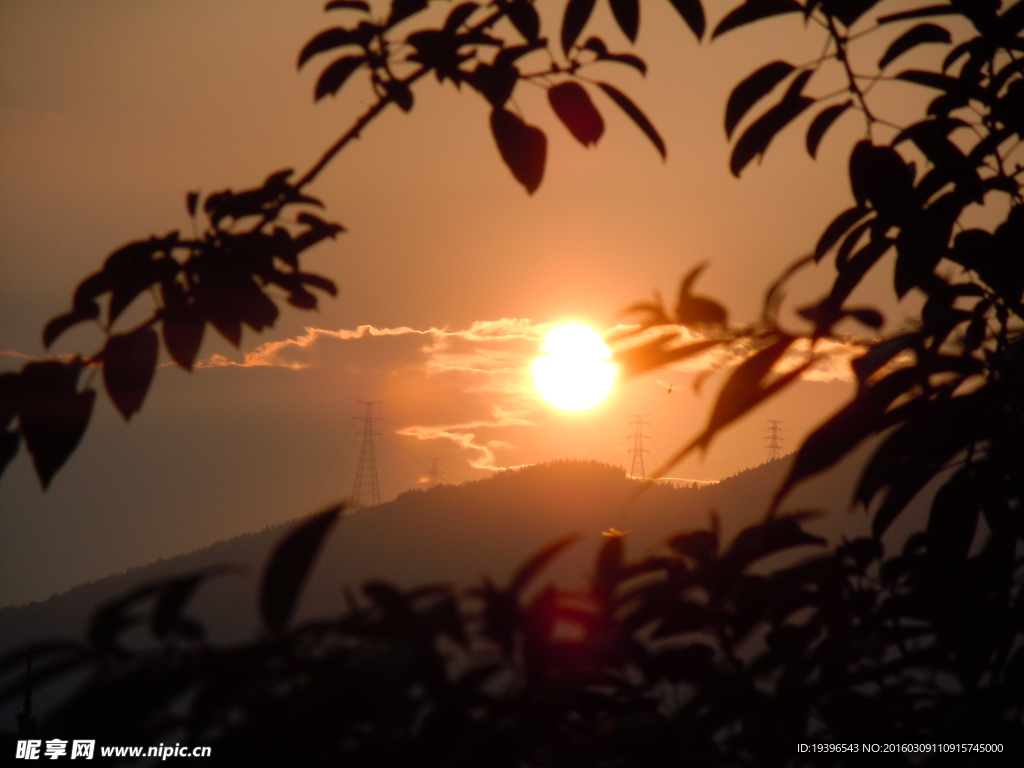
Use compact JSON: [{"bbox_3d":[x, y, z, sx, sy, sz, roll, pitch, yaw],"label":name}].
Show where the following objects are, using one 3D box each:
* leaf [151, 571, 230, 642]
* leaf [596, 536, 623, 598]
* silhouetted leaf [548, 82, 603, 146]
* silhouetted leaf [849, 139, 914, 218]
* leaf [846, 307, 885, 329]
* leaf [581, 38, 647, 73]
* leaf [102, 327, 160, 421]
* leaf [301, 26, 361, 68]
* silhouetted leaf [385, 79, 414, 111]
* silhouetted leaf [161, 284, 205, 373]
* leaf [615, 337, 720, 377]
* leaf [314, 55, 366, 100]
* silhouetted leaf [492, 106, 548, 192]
[{"bbox_3d":[-0.211,0.145,5.800,0.025,0.056,0.030,37,0,0],"label":"leaf"},{"bbox_3d":[0.058,0.110,5.300,0.014,0.038,0.018,6,-1,1],"label":"leaf"},{"bbox_3d":[0.055,-0.227,7.500,0.037,0.058,0.018,-33,0,0],"label":"silhouetted leaf"},{"bbox_3d":[0.354,-0.196,8.500,0.054,0.075,0.025,-17,1,3],"label":"silhouetted leaf"},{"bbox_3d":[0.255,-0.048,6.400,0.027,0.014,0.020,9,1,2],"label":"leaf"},{"bbox_3d":[0.087,-0.276,7.500,0.053,0.022,0.030,22,0,0],"label":"leaf"},{"bbox_3d":[-0.322,-0.009,7.500,0.046,0.077,0.018,4,0,0],"label":"leaf"},{"bbox_3d":[-0.155,-0.283,7.500,0.053,0.023,0.035,-27,0,0],"label":"leaf"},{"bbox_3d":[-0.108,-0.277,8.500,0.027,0.031,0.027,-17,2,0],"label":"silhouetted leaf"},{"bbox_3d":[-0.316,-0.055,8.500,0.040,0.083,0.020,-6,1,-2],"label":"silhouetted leaf"},{"bbox_3d":[0.091,-0.016,5.200,0.063,0.013,0.022,-15,0,1],"label":"leaf"},{"bbox_3d":[-0.145,-0.259,7.500,0.051,0.024,0.030,-42,0,0],"label":"leaf"},{"bbox_3d":[0.006,-0.223,8.500,0.047,0.089,0.022,-22,1,1],"label":"silhouetted leaf"}]

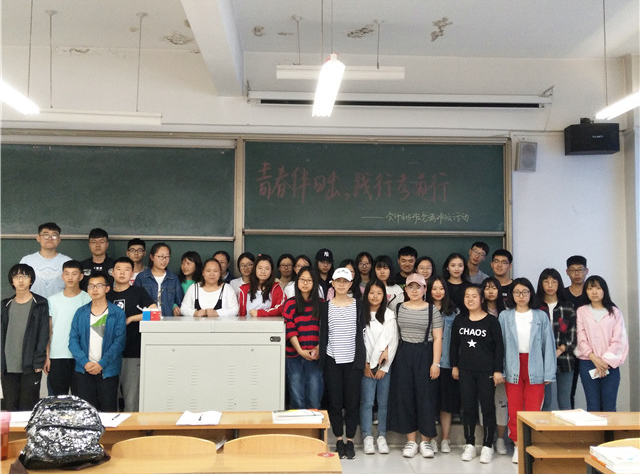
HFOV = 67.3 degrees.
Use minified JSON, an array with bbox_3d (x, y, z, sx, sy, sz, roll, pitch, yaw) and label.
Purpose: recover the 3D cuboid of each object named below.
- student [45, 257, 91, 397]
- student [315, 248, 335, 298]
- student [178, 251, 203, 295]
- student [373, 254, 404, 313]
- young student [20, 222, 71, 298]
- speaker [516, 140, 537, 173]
[{"bbox_3d":[-2.323,1.082,4.414,0.440,1.740,0.270,1,-2,-17],"label":"student"},{"bbox_3d":[0.044,0.991,5.305,0.440,1.728,0.280,0,-3,0],"label":"student"},{"bbox_3d":[-1.528,1.017,5.604,0.430,1.684,0.280,1,-3,-5],"label":"student"},{"bbox_3d":[0.638,0.996,4.763,0.430,1.614,0.280,0,-2,3],"label":"student"},{"bbox_3d":[-2.687,0.812,4.713,0.500,1.904,0.280,1,-3,-17],"label":"young student"},{"bbox_3d":[2.400,-0.938,5.600,0.200,0.330,0.150,0,8,-2],"label":"speaker"}]

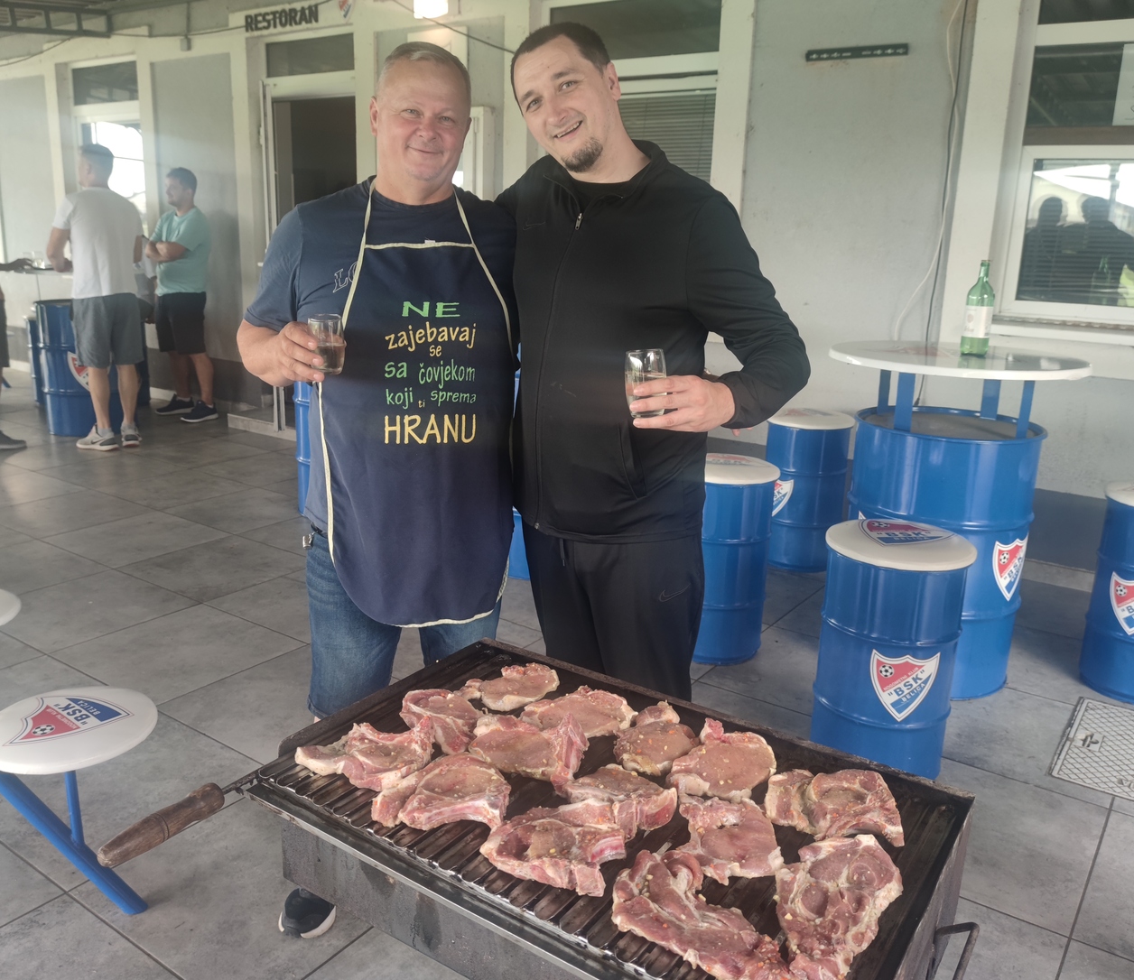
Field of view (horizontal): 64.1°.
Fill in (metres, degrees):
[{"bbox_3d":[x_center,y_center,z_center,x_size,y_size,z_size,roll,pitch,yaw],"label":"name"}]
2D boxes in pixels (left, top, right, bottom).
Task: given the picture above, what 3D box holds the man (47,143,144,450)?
[{"bbox_3d":[-2.958,-1.220,5.863,0.460,1.860,0.560,16,21,42],"label":"man"}]

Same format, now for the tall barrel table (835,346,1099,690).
[{"bbox_3d":[1.248,0.090,3.074,0.810,1.085,0.810,2,15,0],"label":"tall barrel table"}]

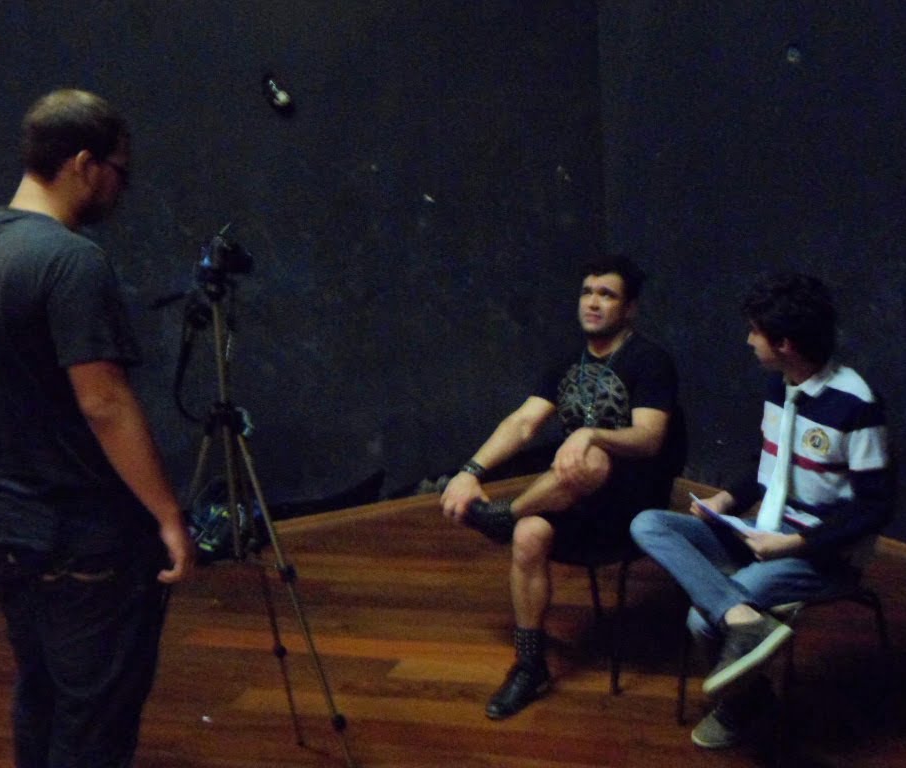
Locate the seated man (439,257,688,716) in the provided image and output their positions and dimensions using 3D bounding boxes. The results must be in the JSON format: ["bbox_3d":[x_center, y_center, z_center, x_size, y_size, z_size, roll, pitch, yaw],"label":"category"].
[{"bbox_3d":[0.350,0.268,3.249,0.820,1.270,0.580,-11,12,-43],"label":"seated man"}]

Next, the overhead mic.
[{"bbox_3d":[-0.781,-1.316,4.803,0.130,0.200,0.110,-7,9,-24],"label":"overhead mic"}]

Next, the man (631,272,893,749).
[{"bbox_3d":[0.835,0.331,2.858,0.740,1.230,0.550,-8,10,-29],"label":"man"}]

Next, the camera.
[{"bbox_3d":[-0.505,-0.289,2.375,0.100,0.090,0.110,-8,10,-29],"label":"camera"}]

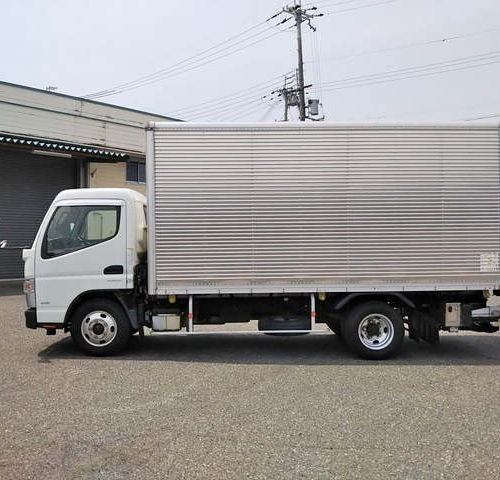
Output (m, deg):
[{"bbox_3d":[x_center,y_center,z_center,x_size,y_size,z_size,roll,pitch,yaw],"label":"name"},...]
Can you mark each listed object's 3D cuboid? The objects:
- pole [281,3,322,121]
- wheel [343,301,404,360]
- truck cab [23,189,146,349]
[{"bbox_3d":[2.600,-5.150,27.000,1.900,12.900,1.200,-2,0,0],"label":"pole"},{"bbox_3d":[1.550,1.113,6.910,0.720,0.720,0.270,1,0,-2],"label":"wheel"},{"bbox_3d":[-2.160,0.285,7.570,1.620,1.920,1.760,-1,0,-2],"label":"truck cab"}]

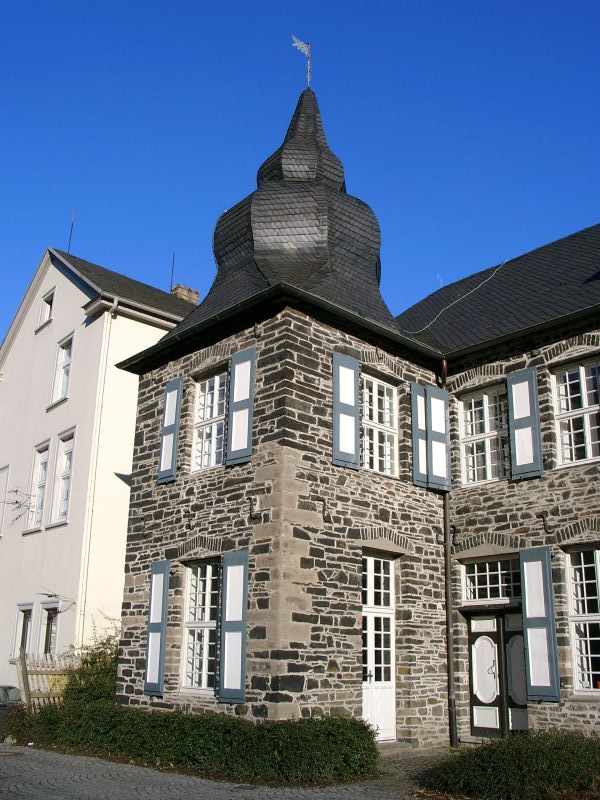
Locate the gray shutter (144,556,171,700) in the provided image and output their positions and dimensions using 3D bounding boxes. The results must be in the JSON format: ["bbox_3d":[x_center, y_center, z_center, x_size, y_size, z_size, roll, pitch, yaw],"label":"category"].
[{"bbox_3d":[-2.649,4.218,14.616,0.085,2.391,0.634,15,-23,-36],"label":"gray shutter"}]

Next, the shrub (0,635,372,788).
[{"bbox_3d":[-1.995,5.083,13.448,2.988,1.835,8.201,16,-23,-39],"label":"shrub"}]

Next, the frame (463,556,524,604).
[{"bbox_3d":[3.788,3.453,14.978,0.110,0.854,1.647,18,-25,-40],"label":"frame"}]

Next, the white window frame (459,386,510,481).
[{"bbox_3d":[3.806,0.744,15.900,0.122,1.903,1.257,18,-25,-40],"label":"white window frame"}]

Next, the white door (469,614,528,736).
[{"bbox_3d":[3.776,5.146,14.613,0.069,2.134,1.418,16,-23,-39],"label":"white door"}]

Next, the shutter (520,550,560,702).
[{"bbox_3d":[4.206,3.903,13.788,0.085,2.550,0.634,15,-23,-36],"label":"shutter"}]

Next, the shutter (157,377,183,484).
[{"bbox_3d":[-2.653,0.597,15.848,0.056,2.134,0.653,16,-23,-39],"label":"shutter"}]

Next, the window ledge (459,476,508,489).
[{"bbox_3d":[3.688,1.626,15.524,0.159,0.104,1.220,18,-25,-40],"label":"window ledge"}]

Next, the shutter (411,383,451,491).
[{"bbox_3d":[2.681,0.737,16.067,0.988,2.147,0.110,15,-23,-35],"label":"shutter"}]

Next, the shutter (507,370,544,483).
[{"bbox_3d":[4.289,0.453,14.970,0.056,2.113,0.653,16,-23,-39],"label":"shutter"}]

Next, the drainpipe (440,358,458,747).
[{"bbox_3d":[2.926,2.778,15.441,0.125,7.436,0.125,16,-23,-39],"label":"drainpipe"}]

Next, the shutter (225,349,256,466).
[{"bbox_3d":[-1.101,0.106,14.202,0.056,2.127,0.667,16,-23,-39],"label":"shutter"}]

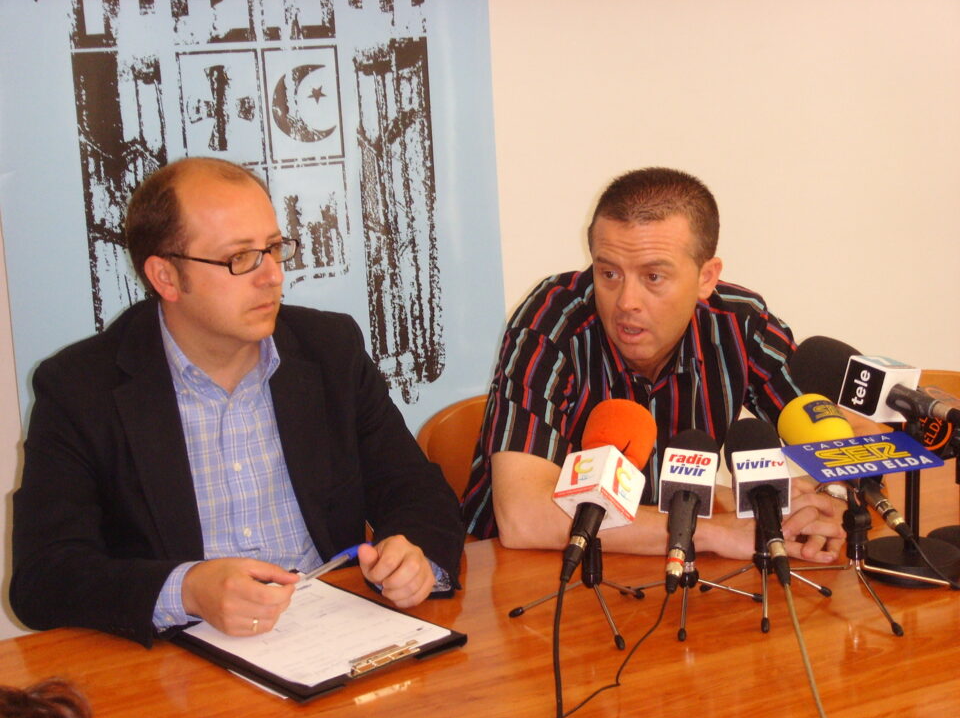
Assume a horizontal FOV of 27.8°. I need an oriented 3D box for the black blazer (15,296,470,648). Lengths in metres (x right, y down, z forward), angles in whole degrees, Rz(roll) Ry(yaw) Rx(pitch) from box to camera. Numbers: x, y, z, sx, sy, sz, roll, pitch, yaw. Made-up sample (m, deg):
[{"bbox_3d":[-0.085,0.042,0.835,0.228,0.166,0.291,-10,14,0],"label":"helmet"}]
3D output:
[{"bbox_3d":[-0.337,0.214,2.591,0.570,0.580,0.460,-9,15,-27],"label":"black blazer"}]

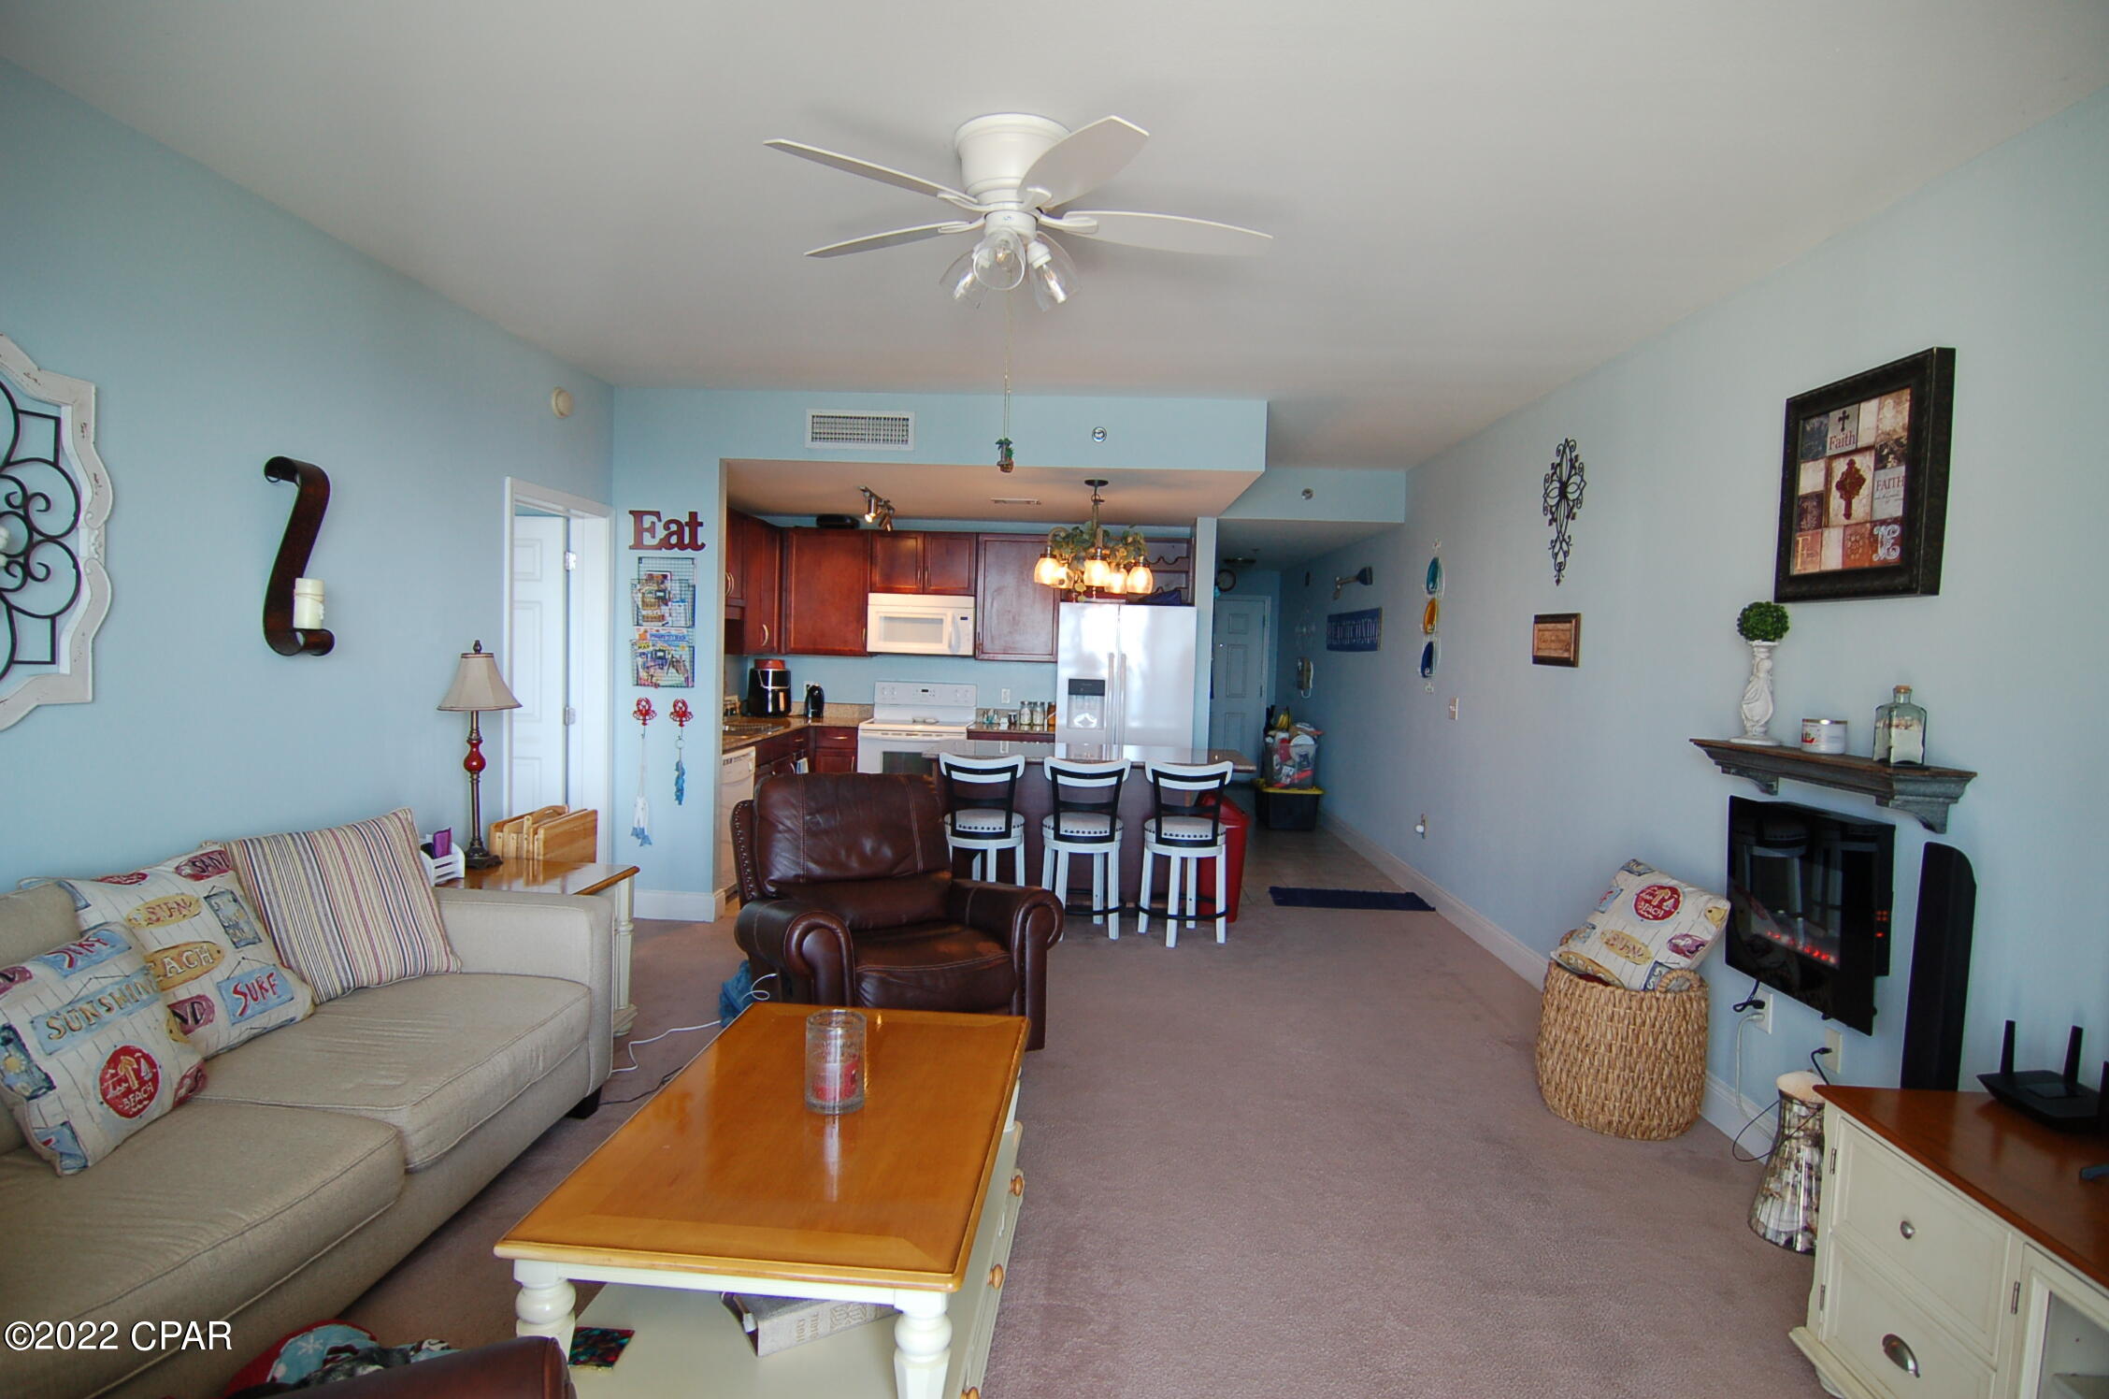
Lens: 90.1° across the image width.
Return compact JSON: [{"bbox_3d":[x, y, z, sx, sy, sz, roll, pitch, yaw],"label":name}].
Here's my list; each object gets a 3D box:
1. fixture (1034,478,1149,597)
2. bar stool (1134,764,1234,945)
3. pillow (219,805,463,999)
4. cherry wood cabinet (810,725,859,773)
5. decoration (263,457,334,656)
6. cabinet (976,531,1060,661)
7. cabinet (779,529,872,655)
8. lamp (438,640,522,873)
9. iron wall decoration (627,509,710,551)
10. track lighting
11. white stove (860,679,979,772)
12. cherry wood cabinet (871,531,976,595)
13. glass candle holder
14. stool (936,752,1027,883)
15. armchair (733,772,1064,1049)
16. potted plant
[{"bbox_3d":[0.228,-0.909,5.854,0.660,0.605,0.660,2,3,2],"label":"fixture"},{"bbox_3d":[0.686,0.778,5.507,0.450,0.966,0.500,2,3,2],"label":"bar stool"},{"bbox_3d":[-1.993,0.582,3.020,0.170,0.470,0.440,-21,-10,33],"label":"pillow"},{"bbox_3d":[-1.526,0.613,7.627,0.335,0.900,0.620,2,3,4],"label":"cherry wood cabinet"},{"bbox_3d":[-2.332,-0.442,3.257,0.110,0.600,0.150,2,3,2],"label":"decoration"},{"bbox_3d":[-0.259,-0.740,7.779,0.603,0.912,0.330,2,3,2],"label":"cabinet"},{"bbox_3d":[-1.634,-0.775,7.706,0.630,0.895,0.330,2,3,4],"label":"cabinet"},{"bbox_3d":[-2.172,0.205,3.961,0.330,0.851,0.330,2,3,4],"label":"lamp"},{"bbox_3d":[-1.973,-0.865,5.385,0.419,0.196,0.024,2,3,2],"label":"iron wall decoration"},{"bbox_3d":[-1.072,-1.164,6.462,0.150,0.195,1.050,2,3,4],"label":"track lighting"},{"bbox_3d":[-0.967,0.497,7.562,0.760,1.175,0.660,2,3,4],"label":"white stove"},{"bbox_3d":[-0.941,-0.994,7.788,0.768,0.443,0.330,2,3,2],"label":"cherry wood cabinet"},{"bbox_3d":[-0.479,0.797,2.322,0.125,0.182,0.125,2,3,2],"label":"glass candle holder"},{"bbox_3d":[-0.369,0.743,5.546,0.430,0.947,0.480,2,3,4],"label":"stool"},{"bbox_3d":[-0.631,0.795,4.069,1.010,0.950,0.950,0,4,-28],"label":"armchair"},{"bbox_3d":[2.086,-0.079,3.118,0.137,0.417,0.137,2,3,2],"label":"potted plant"}]

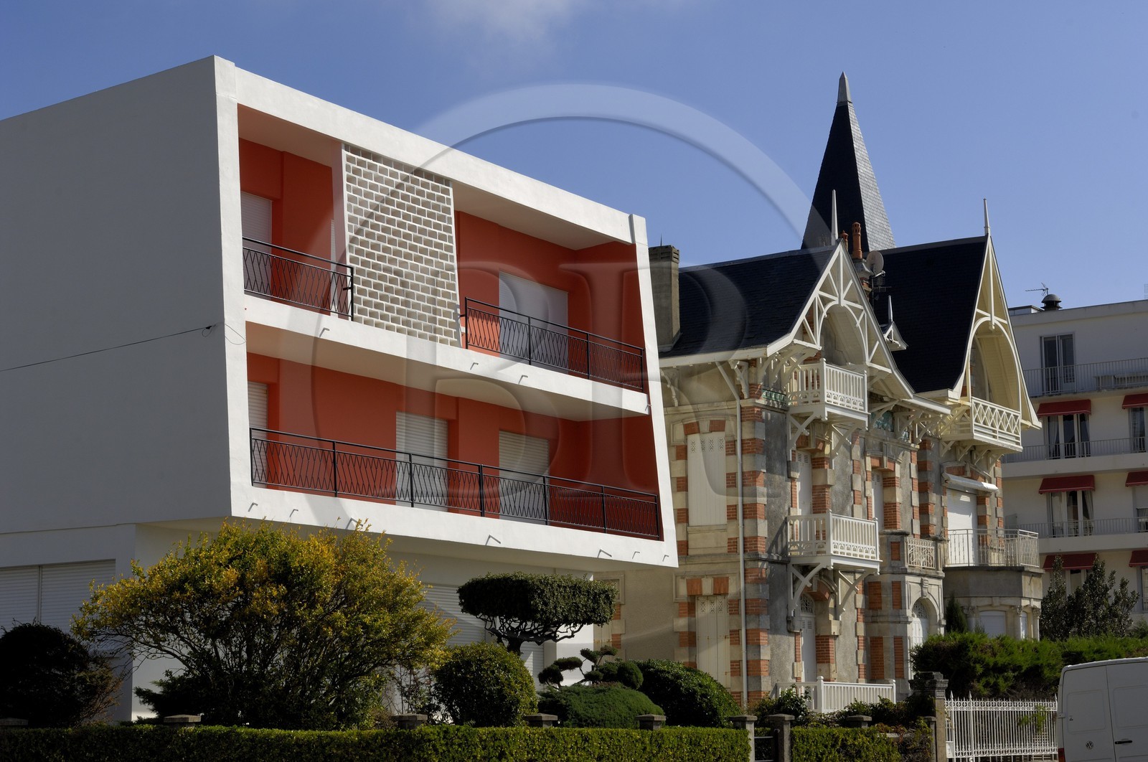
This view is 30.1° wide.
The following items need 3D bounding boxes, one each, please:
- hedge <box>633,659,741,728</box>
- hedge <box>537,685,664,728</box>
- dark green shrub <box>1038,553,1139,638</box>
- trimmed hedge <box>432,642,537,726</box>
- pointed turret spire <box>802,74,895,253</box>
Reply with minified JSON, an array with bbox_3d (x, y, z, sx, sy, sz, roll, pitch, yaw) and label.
[{"bbox_3d":[1.800,5.284,35.192,1.970,1.370,1.970,-6,-11,32],"label":"hedge"},{"bbox_3d":[0.385,5.152,32.929,2.030,0.900,2.030,-6,-11,32],"label":"hedge"},{"bbox_3d":[14.619,7.466,60.603,2.700,5.020,3.030,-6,-11,32],"label":"dark green shrub"},{"bbox_3d":[-1.300,4.563,31.081,1.550,1.500,1.550,0,-9,0],"label":"trimmed hedge"},{"bbox_3d":[7.659,-5.834,59.924,2.350,5.800,2.350,-7,-11,32],"label":"pointed turret spire"}]

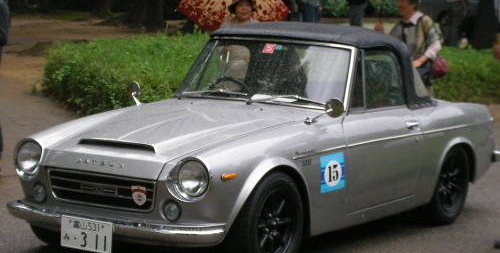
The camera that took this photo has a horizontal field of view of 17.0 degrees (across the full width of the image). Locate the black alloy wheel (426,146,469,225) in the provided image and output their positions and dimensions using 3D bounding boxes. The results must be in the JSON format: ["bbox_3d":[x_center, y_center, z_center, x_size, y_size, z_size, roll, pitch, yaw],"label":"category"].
[{"bbox_3d":[1.240,0.352,10.941,0.185,0.585,0.585,6,7,31],"label":"black alloy wheel"}]

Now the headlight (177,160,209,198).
[{"bbox_3d":[-0.275,0.266,8.574,0.195,0.195,0.110,6,7,31],"label":"headlight"}]

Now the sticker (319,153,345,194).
[{"bbox_3d":[0.465,0.262,9.404,0.010,0.210,0.287,6,7,31],"label":"sticker"}]

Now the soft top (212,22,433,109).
[{"bbox_3d":[0.465,-0.406,10.769,1.240,0.510,1.170,6,8,31],"label":"soft top"}]

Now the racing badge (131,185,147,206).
[{"bbox_3d":[-0.572,0.360,8.649,0.098,0.108,0.015,6,7,31],"label":"racing badge"}]

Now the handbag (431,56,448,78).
[{"bbox_3d":[1.440,-0.451,12.700,0.150,0.175,0.120,1,6,-14],"label":"handbag"}]

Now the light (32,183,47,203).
[{"bbox_3d":[-1.129,0.356,9.061,0.110,0.110,0.060,6,7,31],"label":"light"}]

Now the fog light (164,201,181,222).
[{"bbox_3d":[-0.401,0.441,8.690,0.110,0.110,0.060,6,8,31],"label":"fog light"}]

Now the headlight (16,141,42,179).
[{"bbox_3d":[-1.212,0.184,9.210,0.190,0.210,0.110,6,8,31],"label":"headlight"}]

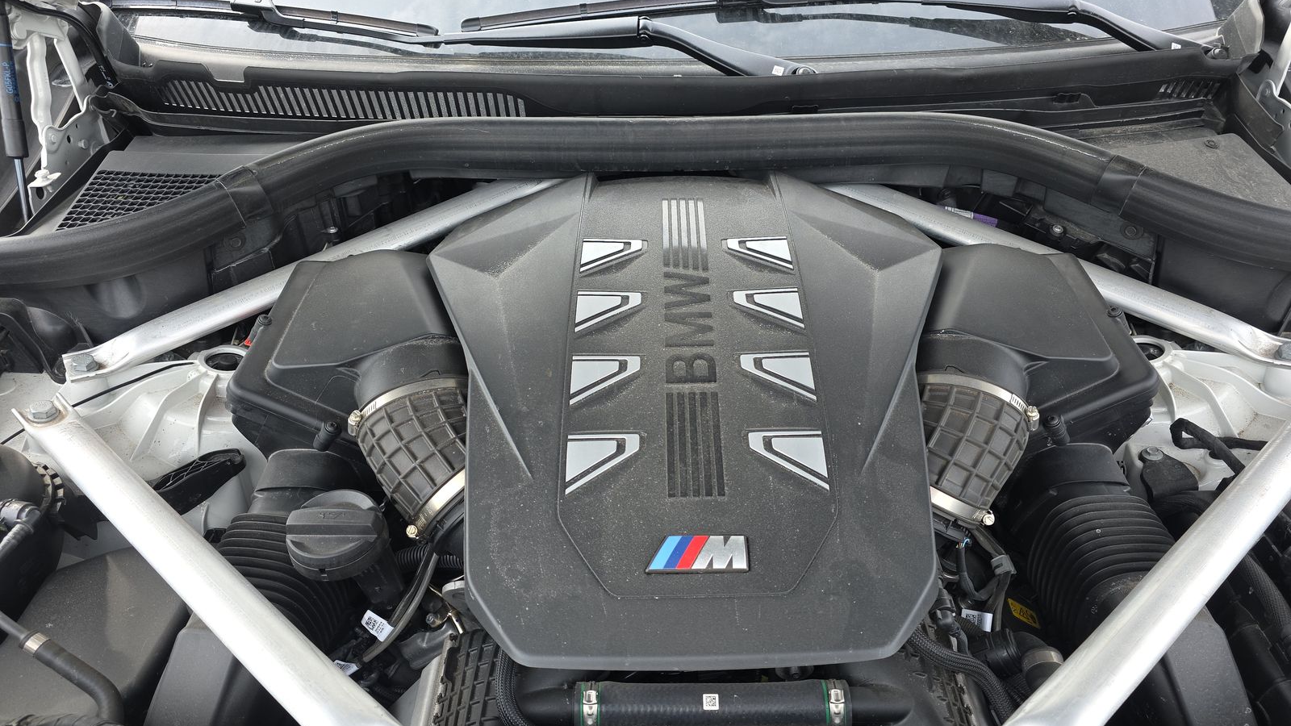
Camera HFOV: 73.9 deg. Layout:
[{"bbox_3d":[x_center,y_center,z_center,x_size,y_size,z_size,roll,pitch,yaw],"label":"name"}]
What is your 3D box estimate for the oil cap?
[{"bbox_3d":[-0.242,0.146,0.690,0.077,0.090,0.077,-9,38,7],"label":"oil cap"}]

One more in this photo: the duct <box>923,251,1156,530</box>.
[{"bbox_3d":[0.367,0.030,0.860,0.245,0.200,0.280,0,39,0],"label":"duct"}]

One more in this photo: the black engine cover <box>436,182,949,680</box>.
[{"bbox_3d":[0.042,0.013,0.789,0.515,0.110,0.520,0,46,0],"label":"black engine cover"}]

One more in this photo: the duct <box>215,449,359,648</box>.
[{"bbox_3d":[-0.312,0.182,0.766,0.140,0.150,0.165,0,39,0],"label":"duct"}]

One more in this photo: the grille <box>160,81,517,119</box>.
[{"bbox_3d":[-0.356,-0.307,1.005,0.445,0.042,0.030,5,3,8],"label":"grille"}]

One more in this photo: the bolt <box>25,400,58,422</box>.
[{"bbox_3d":[-0.574,0.046,0.815,0.026,0.012,0.026,0,39,0],"label":"bolt"}]

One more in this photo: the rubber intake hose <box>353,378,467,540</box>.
[{"bbox_3d":[-0.195,0.084,0.760,0.108,0.108,0.130,-20,62,-27],"label":"rubber intake hose"}]

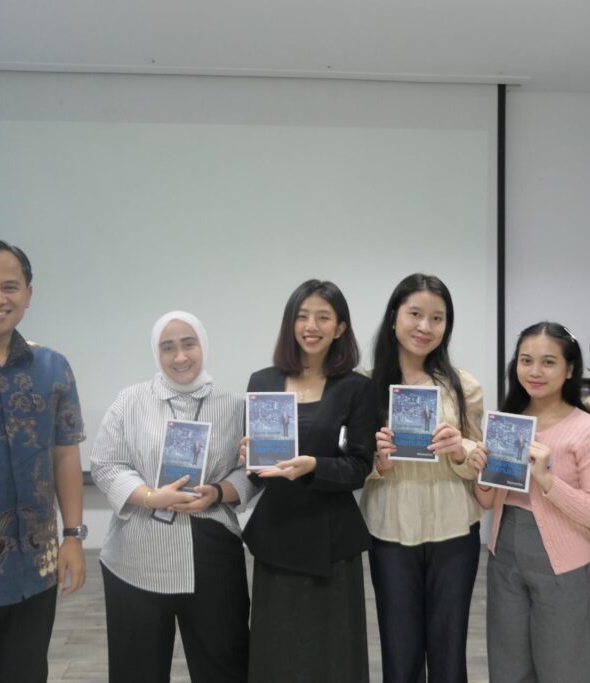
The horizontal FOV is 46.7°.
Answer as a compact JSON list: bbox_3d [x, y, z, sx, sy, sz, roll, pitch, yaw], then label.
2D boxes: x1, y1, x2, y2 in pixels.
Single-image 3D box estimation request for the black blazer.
[{"bbox_3d":[0.041,0.383,2.060,0.400,0.610,0.280,0,0,5],"label":"black blazer"}]

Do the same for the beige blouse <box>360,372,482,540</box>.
[{"bbox_3d":[0.381,0.346,2.090,0.380,0.520,0.270,0,0,7],"label":"beige blouse"}]

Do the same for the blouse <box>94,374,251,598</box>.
[{"bbox_3d":[-0.366,0.415,2.040,0.480,0.610,0.320,0,0,-8],"label":"blouse"}]

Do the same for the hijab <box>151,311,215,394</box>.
[{"bbox_3d":[-0.333,0.029,2.000,0.190,0.250,0.230,0,0,-9],"label":"hijab"}]

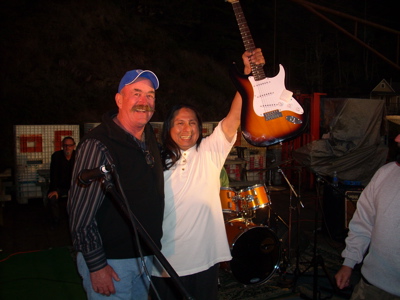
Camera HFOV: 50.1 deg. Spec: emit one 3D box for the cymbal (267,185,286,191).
[{"bbox_3d":[0.747,0.400,4.500,0.360,0.060,0.360,-4,7,-27],"label":"cymbal"}]

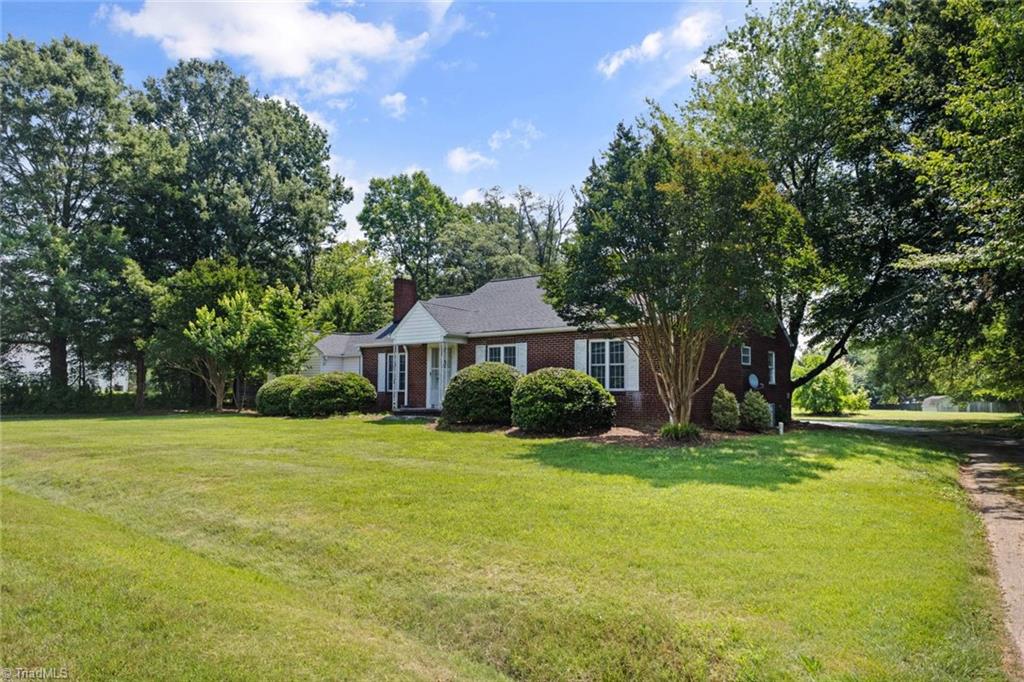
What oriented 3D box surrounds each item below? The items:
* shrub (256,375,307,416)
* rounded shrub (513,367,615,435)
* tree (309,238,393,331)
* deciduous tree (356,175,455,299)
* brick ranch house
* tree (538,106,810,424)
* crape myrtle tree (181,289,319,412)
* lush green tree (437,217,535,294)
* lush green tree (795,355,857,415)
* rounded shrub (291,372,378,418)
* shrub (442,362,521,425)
[{"bbox_3d":[-8.278,2.047,25.619,2.800,1.502,2.700,-3,-5,38],"label":"shrub"},{"bbox_3d":[1.364,1.567,18.434,2.810,1.760,2.810,0,-5,0],"label":"rounded shrub"},{"bbox_3d":[-10.207,-1.020,42.187,5.800,10.401,5.600,1,-4,-14],"label":"tree"},{"bbox_3d":[-7.835,-3.966,50.425,7.400,17.481,7.200,1,-4,-9],"label":"deciduous tree"},{"bbox_3d":[0.428,0.096,28.427,18.700,6.100,12.200,-3,-6,36],"label":"brick ranch house"},{"bbox_3d":[4.195,-1.785,17.407,6.460,8.130,6.460,0,-5,0],"label":"tree"},{"bbox_3d":[-11.659,0.265,30.081,5.720,5.570,5.720,0,-5,0],"label":"crape myrtle tree"},{"bbox_3d":[-2.239,-2.468,53.323,8.000,14.917,7.600,0,-4,-2],"label":"lush green tree"},{"bbox_3d":[15.628,2.086,34.239,3.600,3.123,3.500,-2,-5,24],"label":"lush green tree"},{"bbox_3d":[-6.346,1.892,24.126,3.100,1.592,2.700,-3,-5,38],"label":"rounded shrub"},{"bbox_3d":[-0.894,1.572,20.340,2.350,1.860,2.350,0,-5,0],"label":"shrub"}]

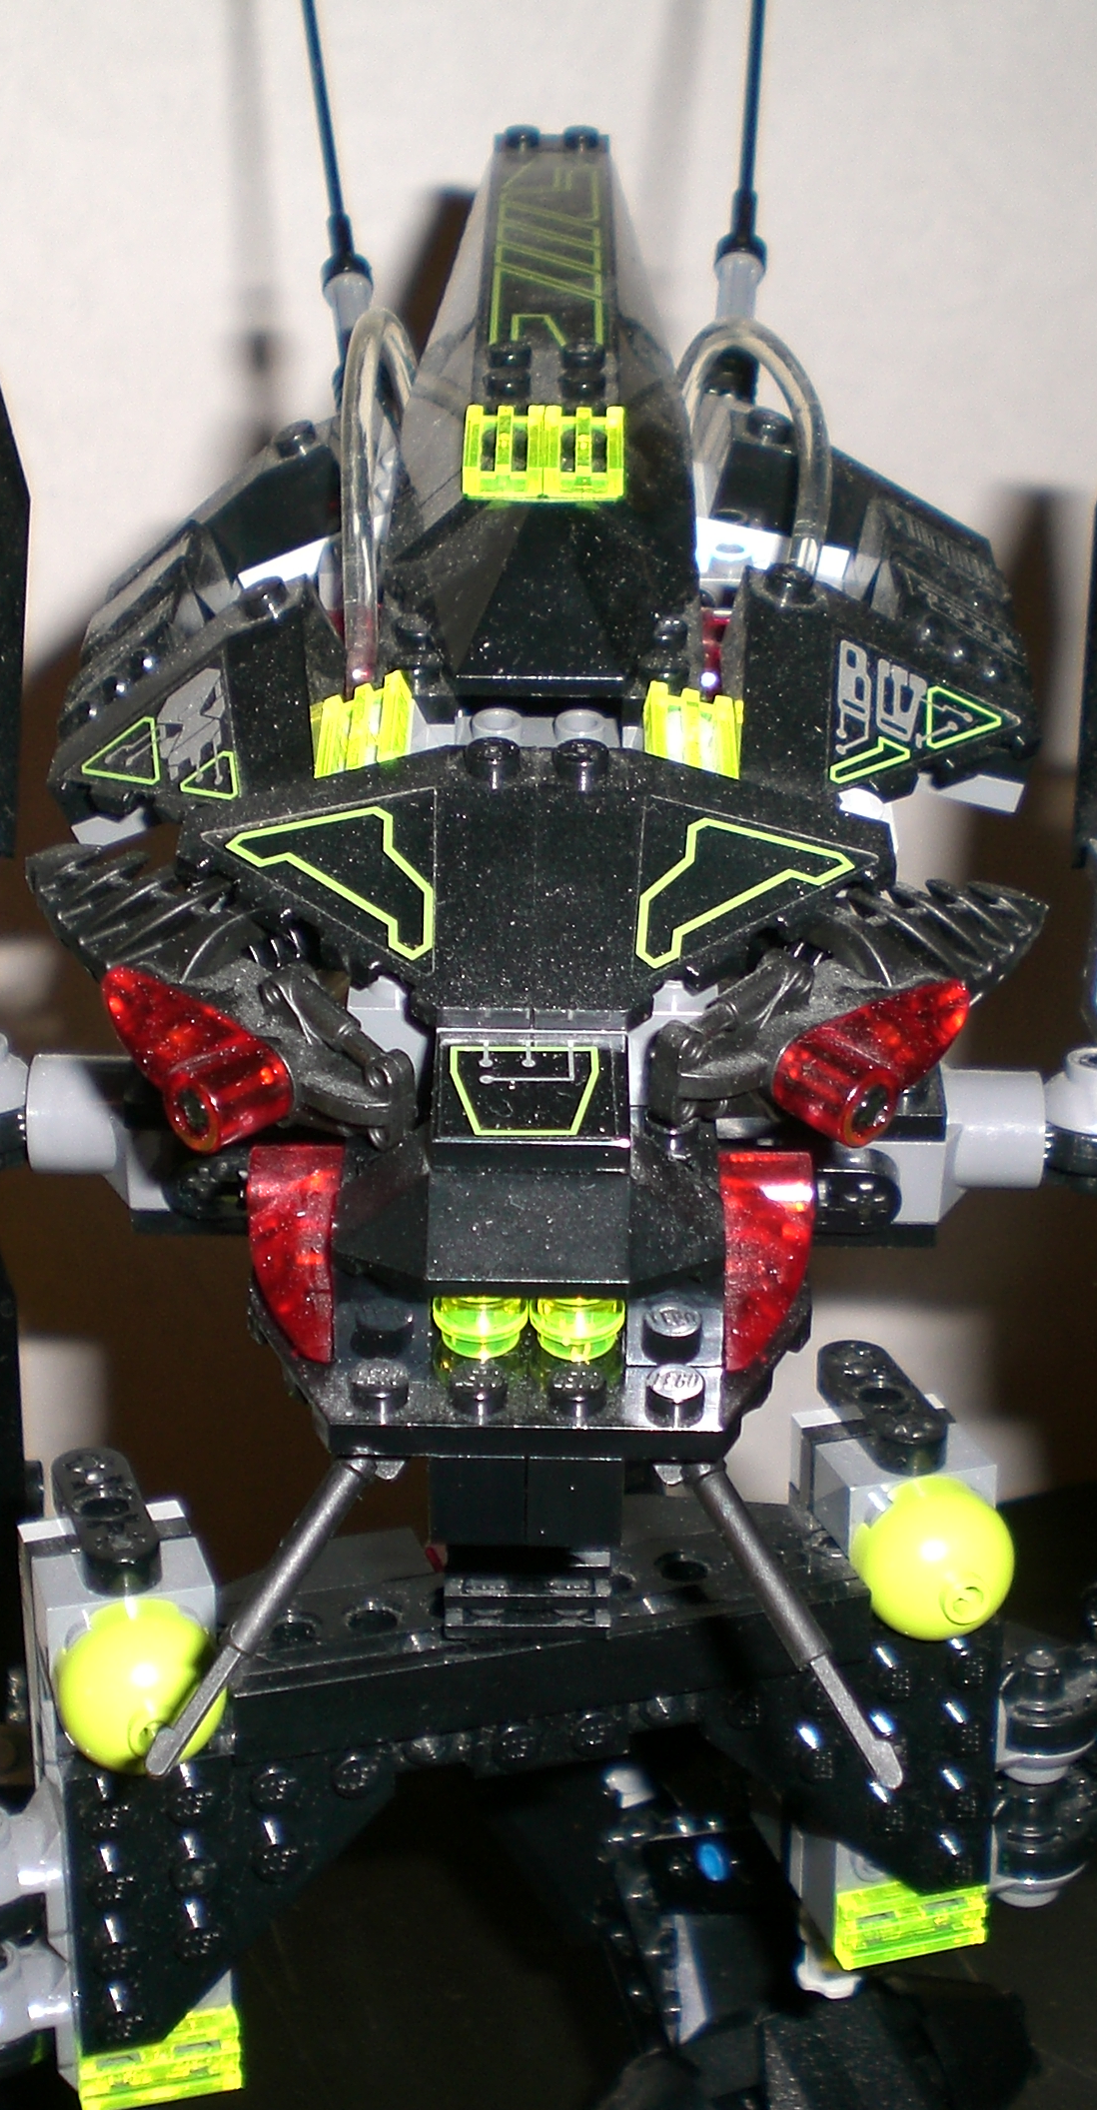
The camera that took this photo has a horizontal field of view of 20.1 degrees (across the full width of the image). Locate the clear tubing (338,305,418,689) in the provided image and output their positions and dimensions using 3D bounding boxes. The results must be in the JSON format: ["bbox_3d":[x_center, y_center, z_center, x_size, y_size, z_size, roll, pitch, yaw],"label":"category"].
[{"bbox_3d":[-0.015,-0.052,0.291,0.009,0.036,0.013,0,26,0],"label":"clear tubing"}]

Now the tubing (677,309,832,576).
[{"bbox_3d":[0.023,-0.069,0.347,0.018,0.028,0.020,-1,20,0],"label":"tubing"}]

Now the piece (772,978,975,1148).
[{"bbox_3d":[0.029,0.000,0.265,0.021,0.008,0.008,-35,41,-27],"label":"piece"}]

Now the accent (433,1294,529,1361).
[{"bbox_3d":[-0.005,0.021,0.257,0.008,0.005,0.008,1,35,0],"label":"accent"}]

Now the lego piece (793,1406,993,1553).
[{"bbox_3d":[0.035,0.044,0.315,0.016,0.010,0.016,-6,21,-15],"label":"lego piece"}]

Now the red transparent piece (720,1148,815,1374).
[{"bbox_3d":[0.019,0.018,0.264,0.009,0.007,0.028,1,35,-1],"label":"red transparent piece"}]

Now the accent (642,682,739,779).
[{"bbox_3d":[0.013,-0.029,0.288,0.008,0.003,0.015,11,39,-9],"label":"accent"}]

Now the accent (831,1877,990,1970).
[{"bbox_3d":[0.039,0.091,0.324,0.016,0.008,0.003,-7,22,-15],"label":"accent"}]

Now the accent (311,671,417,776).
[{"bbox_3d":[-0.017,-0.030,0.287,0.008,0.003,0.016,-18,30,13],"label":"accent"}]

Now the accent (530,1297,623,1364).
[{"bbox_3d":[0.003,0.021,0.257,0.008,0.005,0.008,1,35,0],"label":"accent"}]

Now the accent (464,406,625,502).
[{"bbox_3d":[0.000,-0.060,0.310,0.016,0.003,0.016,0,37,0],"label":"accent"}]

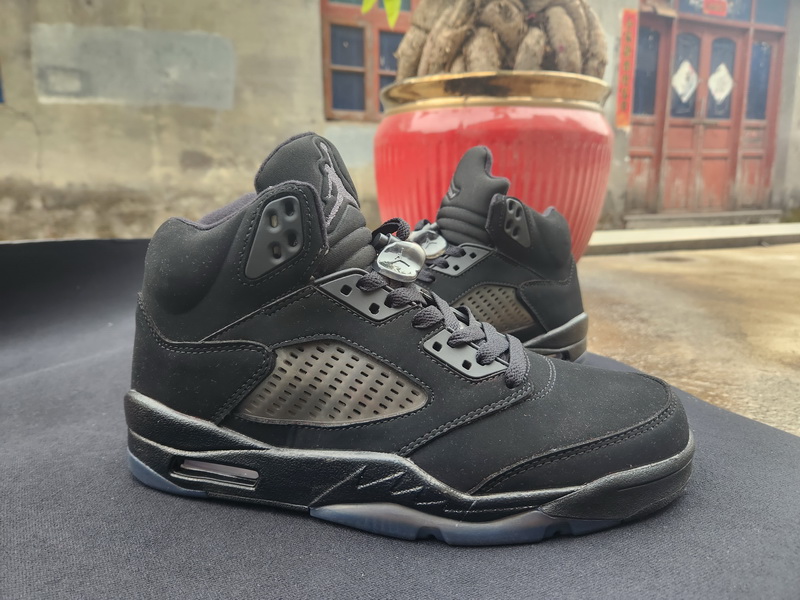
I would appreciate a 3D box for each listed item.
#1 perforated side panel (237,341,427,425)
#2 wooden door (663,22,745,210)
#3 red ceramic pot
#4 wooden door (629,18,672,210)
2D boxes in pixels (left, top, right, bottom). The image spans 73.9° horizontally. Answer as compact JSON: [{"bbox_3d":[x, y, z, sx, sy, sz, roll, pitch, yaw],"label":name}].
[{"bbox_3d":[-0.030,0.037,0.240,0.086,0.037,0.012,2,-1,11],"label":"perforated side panel"},{"bbox_3d":[3.436,-2.014,5.946,1.149,1.986,0.060,-5,11,-23],"label":"wooden door"},{"bbox_3d":[0.164,-0.203,1.020,0.437,0.359,0.437,-1,10,0],"label":"red ceramic pot"},{"bbox_3d":[2.643,-1.927,5.618,0.457,1.999,0.060,-5,11,-23],"label":"wooden door"}]

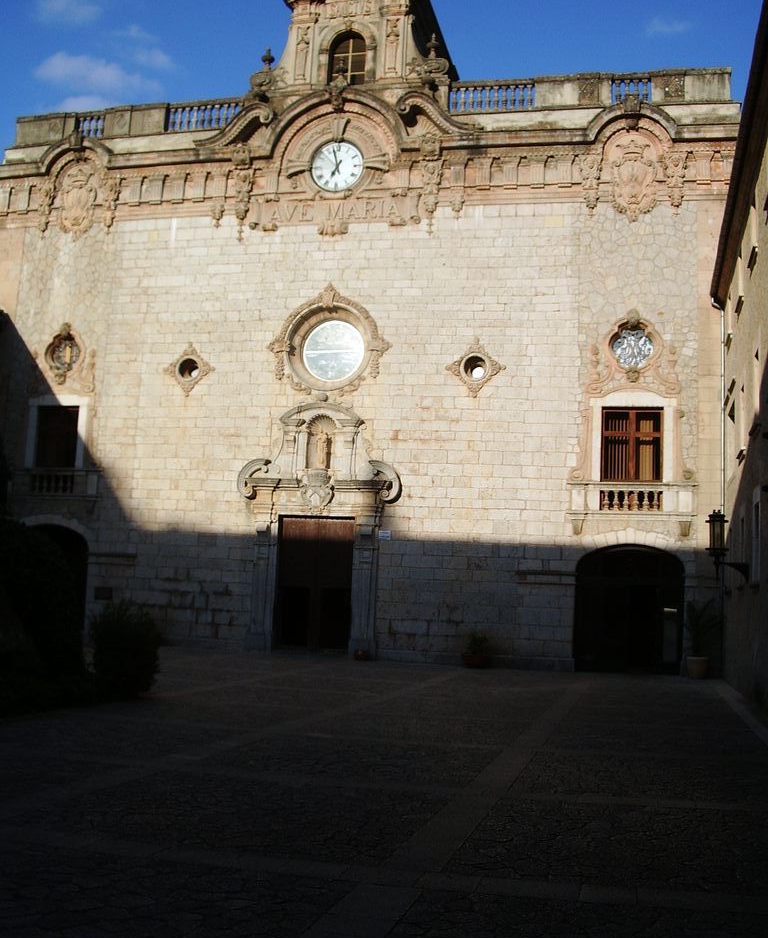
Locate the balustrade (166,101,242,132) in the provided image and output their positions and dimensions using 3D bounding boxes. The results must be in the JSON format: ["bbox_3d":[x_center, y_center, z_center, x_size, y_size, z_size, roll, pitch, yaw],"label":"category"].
[{"bbox_3d":[-4.988,-9.782,28.719,2.200,0.760,0.300,1,-7,11],"label":"balustrade"}]

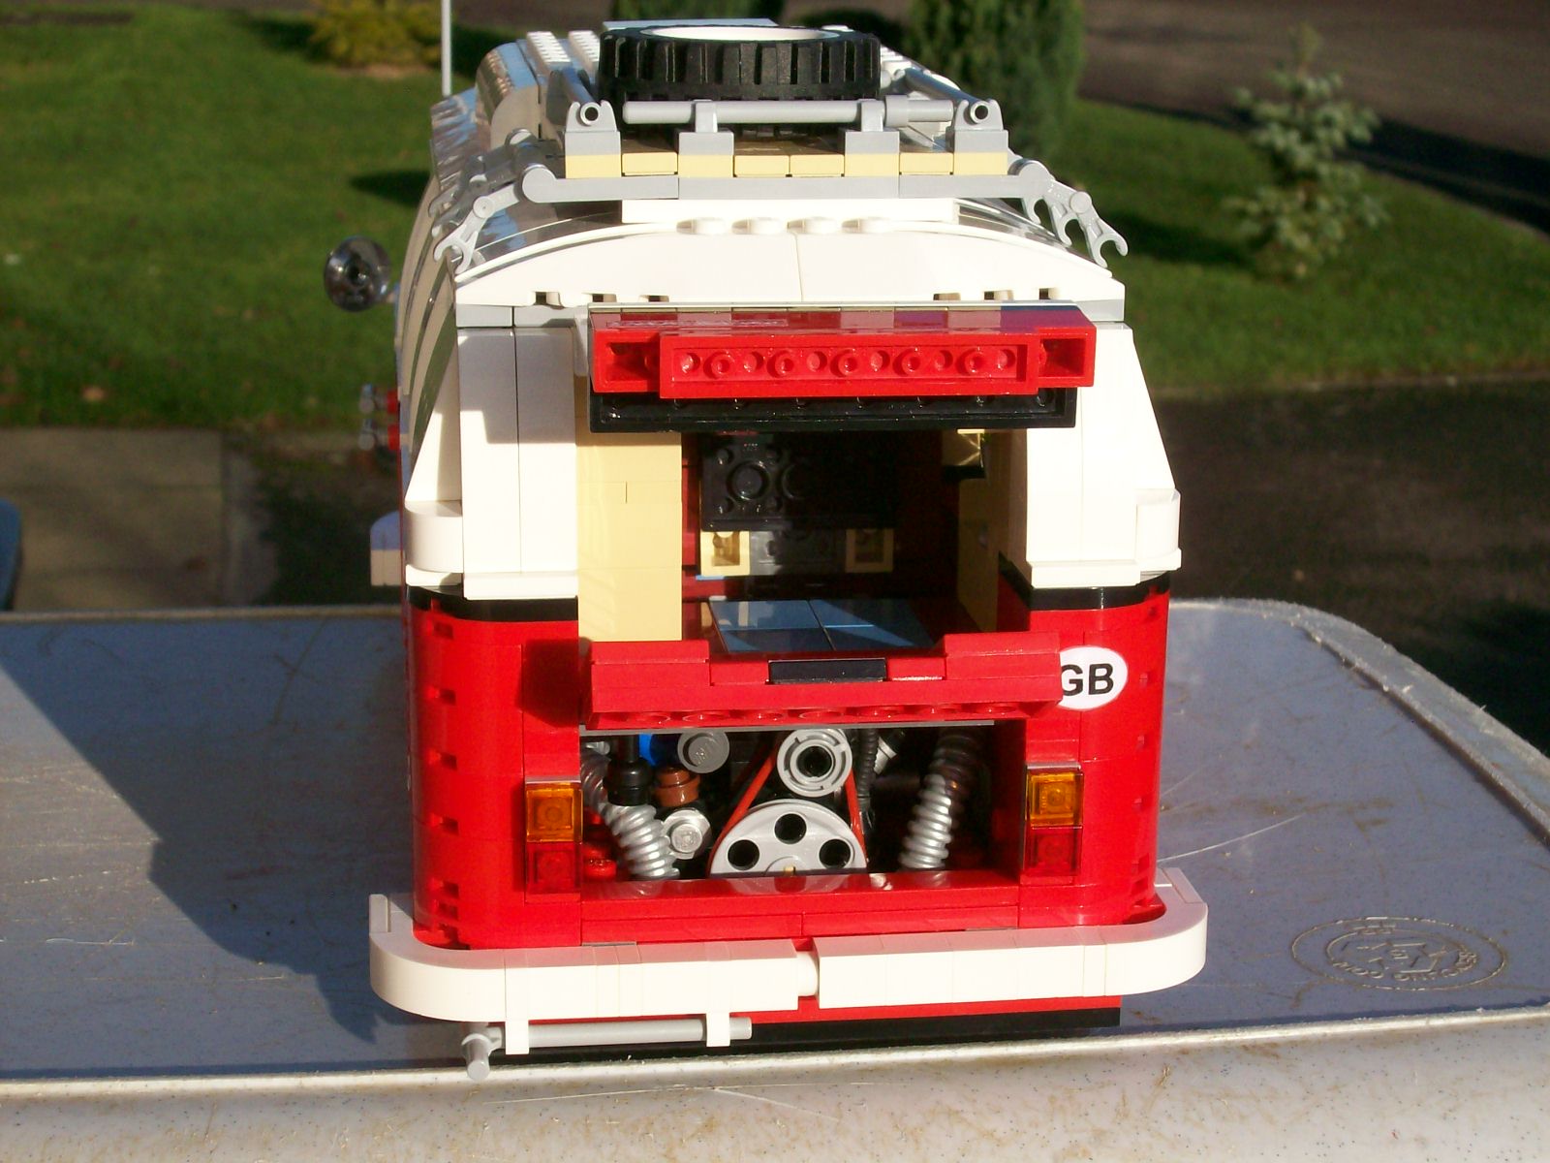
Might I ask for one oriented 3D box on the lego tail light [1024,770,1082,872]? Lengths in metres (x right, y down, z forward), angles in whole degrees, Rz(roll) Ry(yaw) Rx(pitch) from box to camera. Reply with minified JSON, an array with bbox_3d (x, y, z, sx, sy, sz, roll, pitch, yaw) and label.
[{"bbox_3d":[0.040,0.034,0.453,0.008,0.016,0.004,-1,15,-7],"label":"lego tail light"}]

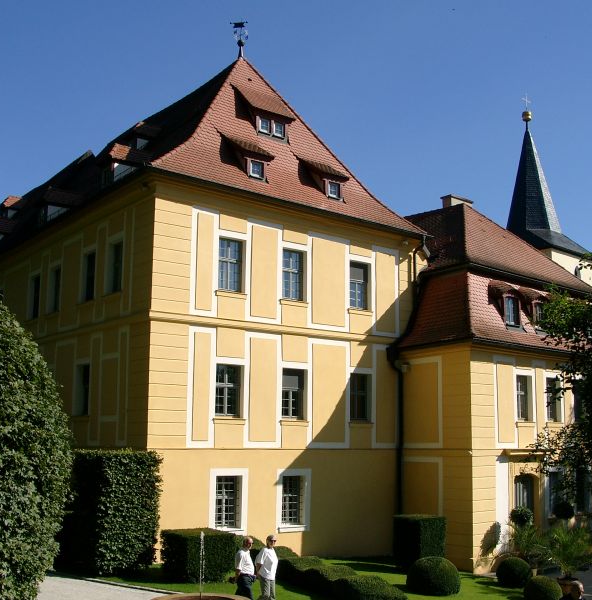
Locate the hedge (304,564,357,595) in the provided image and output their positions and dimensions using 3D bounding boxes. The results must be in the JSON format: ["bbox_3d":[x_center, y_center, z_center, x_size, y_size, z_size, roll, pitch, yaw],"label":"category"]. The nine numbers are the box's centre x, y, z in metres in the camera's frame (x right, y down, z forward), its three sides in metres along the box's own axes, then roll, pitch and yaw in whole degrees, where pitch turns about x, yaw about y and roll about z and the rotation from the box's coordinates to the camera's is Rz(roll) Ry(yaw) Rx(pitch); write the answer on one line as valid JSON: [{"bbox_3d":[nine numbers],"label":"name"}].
[{"bbox_3d":[0.931,6.539,18.526,1.100,0.700,1.400,8,-12,-35],"label":"hedge"}]

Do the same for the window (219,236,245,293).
[{"bbox_3d":[-2.103,-1.103,25.015,0.980,1.760,0.200,8,-12,-37],"label":"window"}]

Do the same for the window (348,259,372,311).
[{"bbox_3d":[2.248,-0.480,28.281,0.980,1.770,0.200,8,-12,-37],"label":"window"}]

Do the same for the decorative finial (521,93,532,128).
[{"bbox_3d":[13.656,-11.232,46.283,1.000,2.087,0.540,8,-12,-35],"label":"decorative finial"}]

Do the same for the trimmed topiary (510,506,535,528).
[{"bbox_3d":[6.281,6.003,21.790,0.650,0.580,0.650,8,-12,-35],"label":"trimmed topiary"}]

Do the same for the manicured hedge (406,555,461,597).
[{"bbox_3d":[3.305,6.535,18.875,1.260,0.880,1.260,1,-10,0],"label":"manicured hedge"}]

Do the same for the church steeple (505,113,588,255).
[{"bbox_3d":[13.600,-6.499,45.483,5.450,9.324,5.450,8,-12,-35],"label":"church steeple"}]

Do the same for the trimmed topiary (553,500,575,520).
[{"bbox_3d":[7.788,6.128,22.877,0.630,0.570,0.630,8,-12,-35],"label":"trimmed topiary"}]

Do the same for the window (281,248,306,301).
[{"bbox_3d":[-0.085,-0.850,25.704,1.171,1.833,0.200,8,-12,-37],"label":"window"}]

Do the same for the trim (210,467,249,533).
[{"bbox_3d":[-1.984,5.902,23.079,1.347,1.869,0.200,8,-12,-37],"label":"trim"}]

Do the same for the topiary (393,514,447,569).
[{"bbox_3d":[3.441,6.733,21.687,1.000,1.430,1.000,8,-12,-35],"label":"topiary"}]

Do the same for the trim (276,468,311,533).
[{"bbox_3d":[-0.076,6.248,24.508,1.303,1.902,0.200,8,-12,-37],"label":"trim"}]

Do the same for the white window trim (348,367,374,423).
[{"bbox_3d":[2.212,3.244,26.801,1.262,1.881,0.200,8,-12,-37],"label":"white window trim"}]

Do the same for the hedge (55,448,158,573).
[{"bbox_3d":[-4.867,5.447,20.358,1.550,2.900,2.700,8,-12,-37],"label":"hedge"}]

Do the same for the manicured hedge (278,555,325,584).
[{"bbox_3d":[0.136,6.672,19.383,1.000,0.750,1.000,8,-12,-37],"label":"manicured hedge"}]

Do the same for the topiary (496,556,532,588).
[{"bbox_3d":[6.188,7.703,22.255,1.080,0.970,1.080,8,-12,-37],"label":"topiary"}]

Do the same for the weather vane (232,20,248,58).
[{"bbox_3d":[-2.118,-9.950,30.033,0.660,1.550,0.400,1,-10,-4],"label":"weather vane"}]

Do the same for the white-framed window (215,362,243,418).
[{"bbox_3d":[-2.026,2.724,23.363,1.000,1.640,0.200,8,-13,-37],"label":"white-framed window"}]

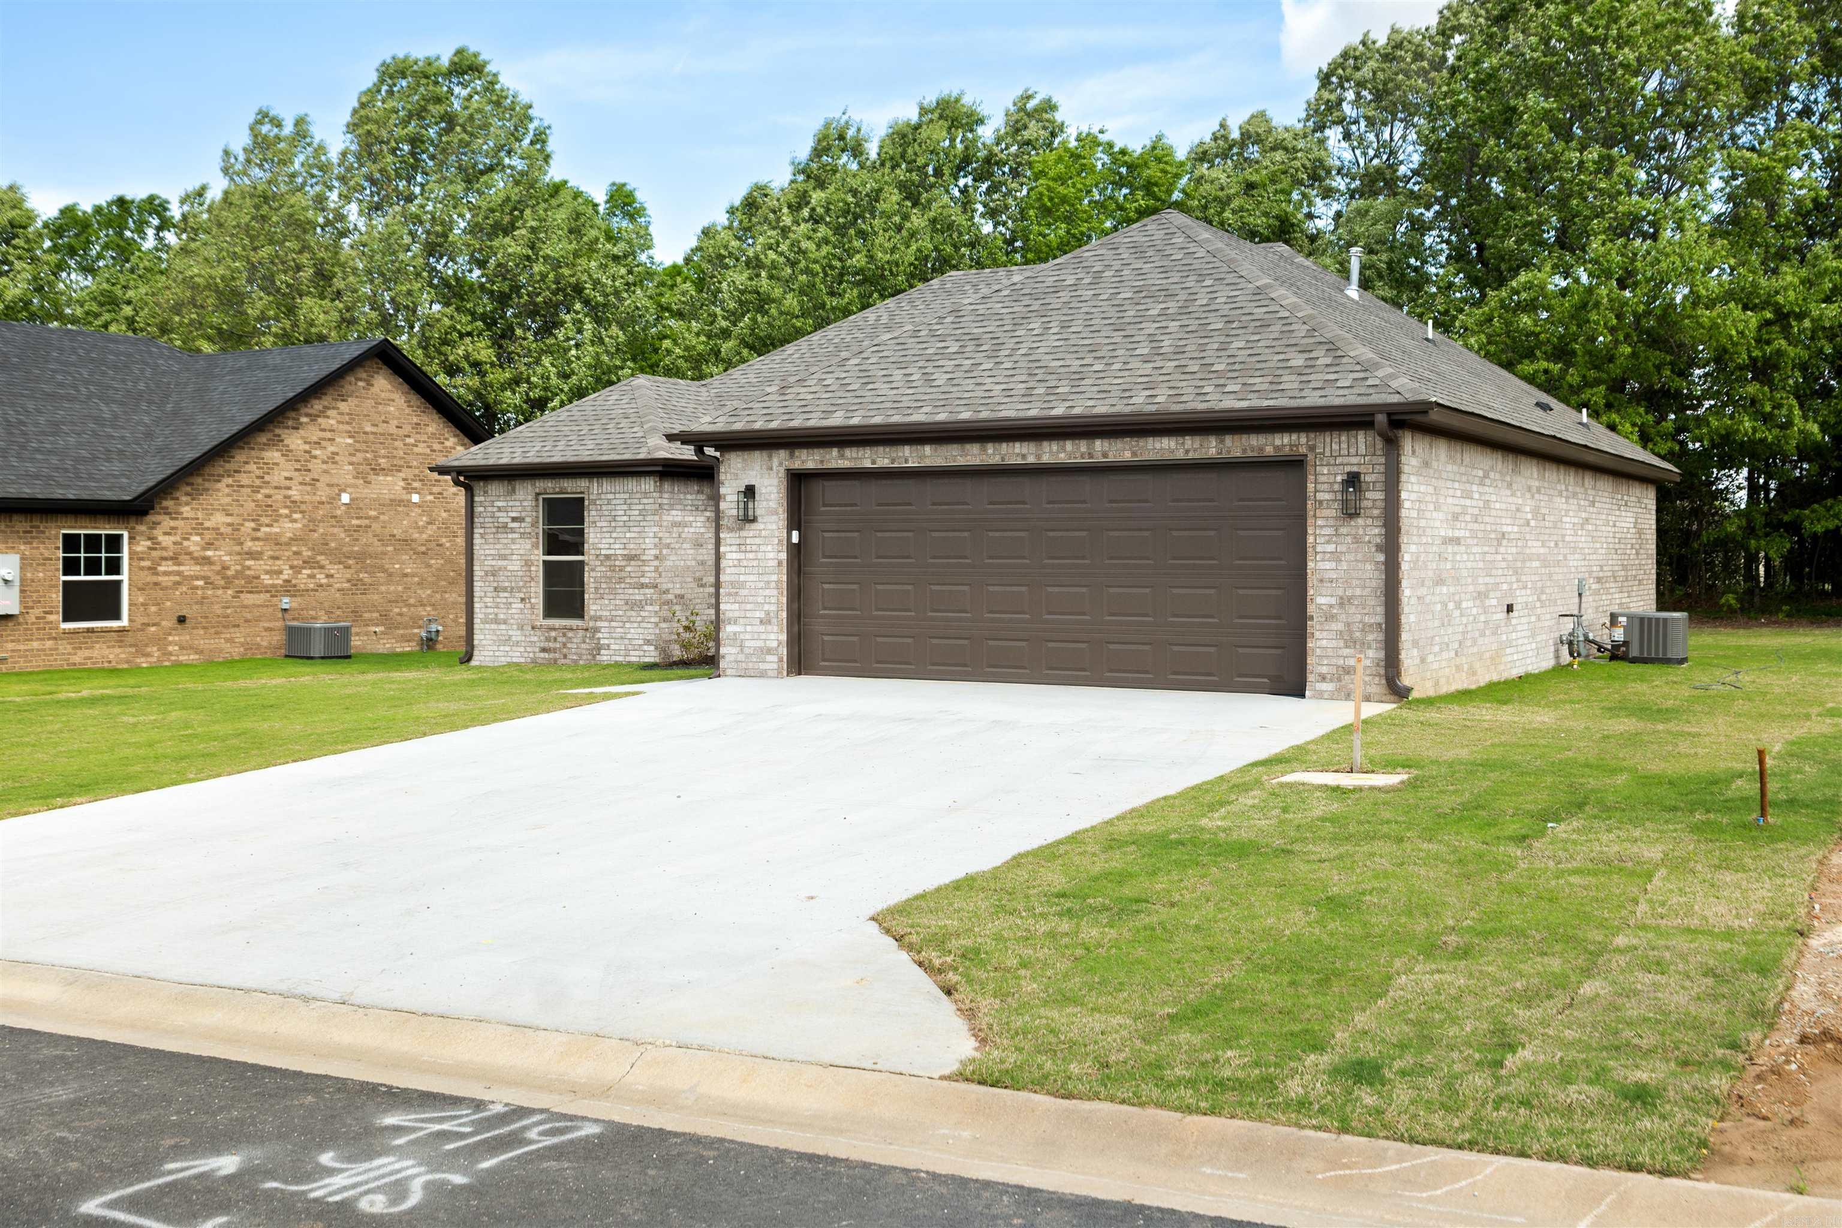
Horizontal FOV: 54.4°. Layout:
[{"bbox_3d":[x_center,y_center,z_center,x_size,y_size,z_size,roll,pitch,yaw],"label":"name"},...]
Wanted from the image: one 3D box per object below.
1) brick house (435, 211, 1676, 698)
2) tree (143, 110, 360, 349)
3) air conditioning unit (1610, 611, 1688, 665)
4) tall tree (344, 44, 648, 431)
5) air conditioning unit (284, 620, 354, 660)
[{"bbox_3d":[1.472,-2.369,24.994,15.150,5.950,15.200,1,2,30],"label":"brick house"},{"bbox_3d":[-22.085,-8.361,59.270,6.970,16.580,6.760,-1,2,-20],"label":"tree"},{"bbox_3d":[8.735,0.284,21.447,0.765,0.600,0.765,1,2,30],"label":"air conditioning unit"},{"bbox_3d":[-13.550,-9.049,57.295,10.030,18.110,9.730,0,2,-13],"label":"tall tree"},{"bbox_3d":[-9.980,0.428,29.702,0.775,0.580,0.775,1,2,30],"label":"air conditioning unit"}]

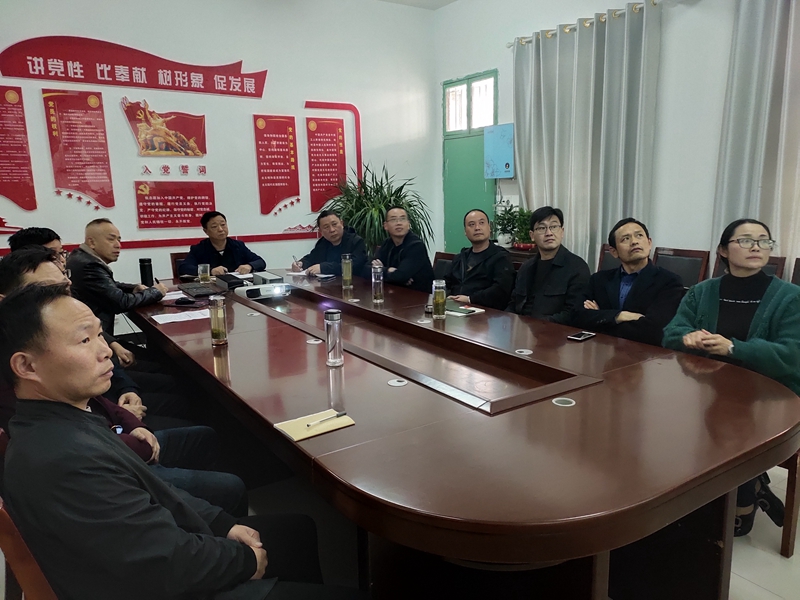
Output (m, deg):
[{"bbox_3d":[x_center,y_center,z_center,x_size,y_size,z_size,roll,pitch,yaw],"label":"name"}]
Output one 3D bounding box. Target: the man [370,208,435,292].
[{"bbox_3d":[0.023,-0.003,3.759,0.700,1.300,0.510,-9,13,-38],"label":"man"}]

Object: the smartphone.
[{"bbox_3d":[0.865,0.169,2.520,0.073,0.008,0.150,10,16,44],"label":"smartphone"}]

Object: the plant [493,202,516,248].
[{"bbox_3d":[1.051,-0.749,5.346,0.230,0.460,0.230,-1,10,0],"label":"plant"}]

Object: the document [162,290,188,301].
[{"bbox_3d":[-1.500,-0.031,3.481,0.220,0.010,0.280,-7,12,-31],"label":"document"}]

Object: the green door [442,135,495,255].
[{"bbox_3d":[0.808,-0.885,6.334,0.060,2.084,0.891,-9,14,-35],"label":"green door"}]

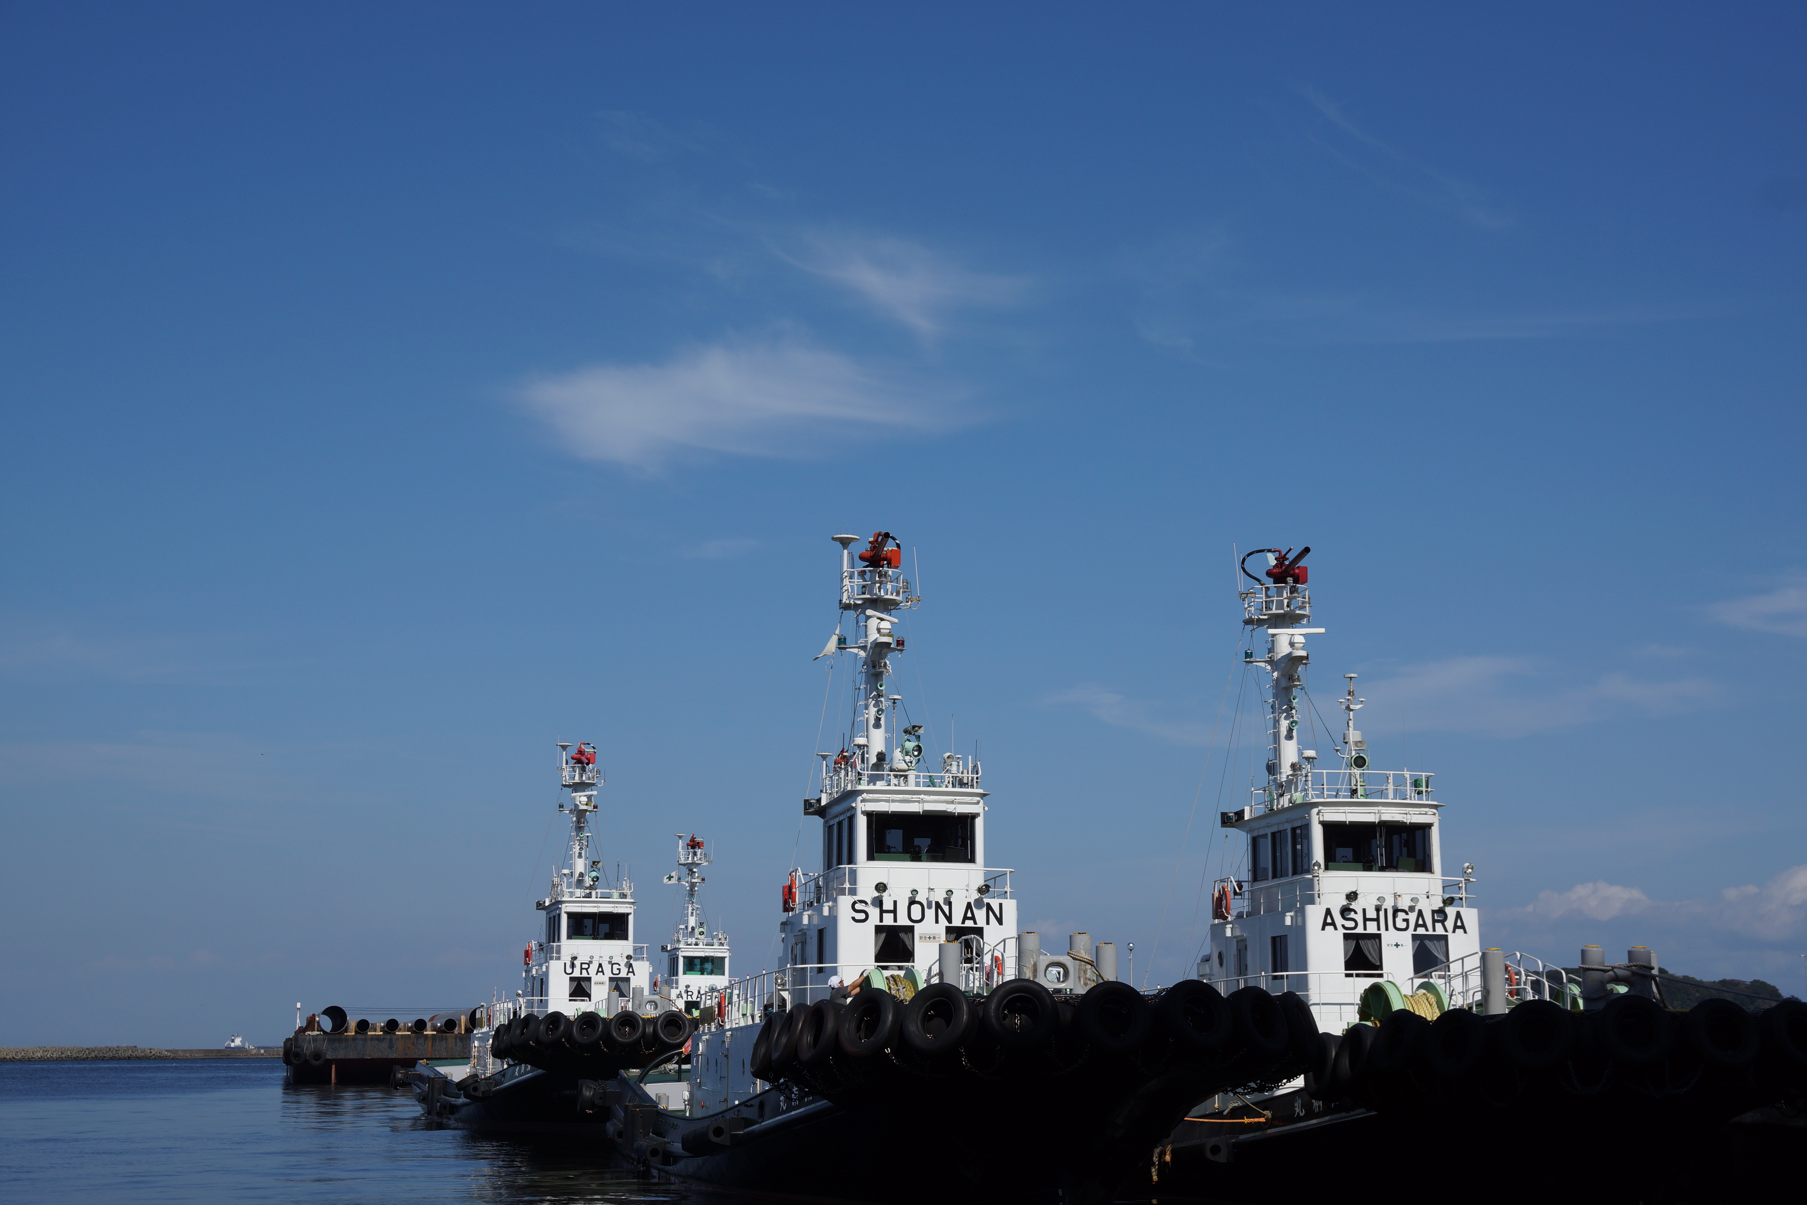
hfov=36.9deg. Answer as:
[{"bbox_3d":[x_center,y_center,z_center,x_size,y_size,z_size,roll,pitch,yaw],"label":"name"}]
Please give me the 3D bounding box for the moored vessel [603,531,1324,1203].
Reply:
[{"bbox_3d":[-0.010,5.800,62.220,10.230,15.360,33.630,2,-10,-13],"label":"moored vessel"}]

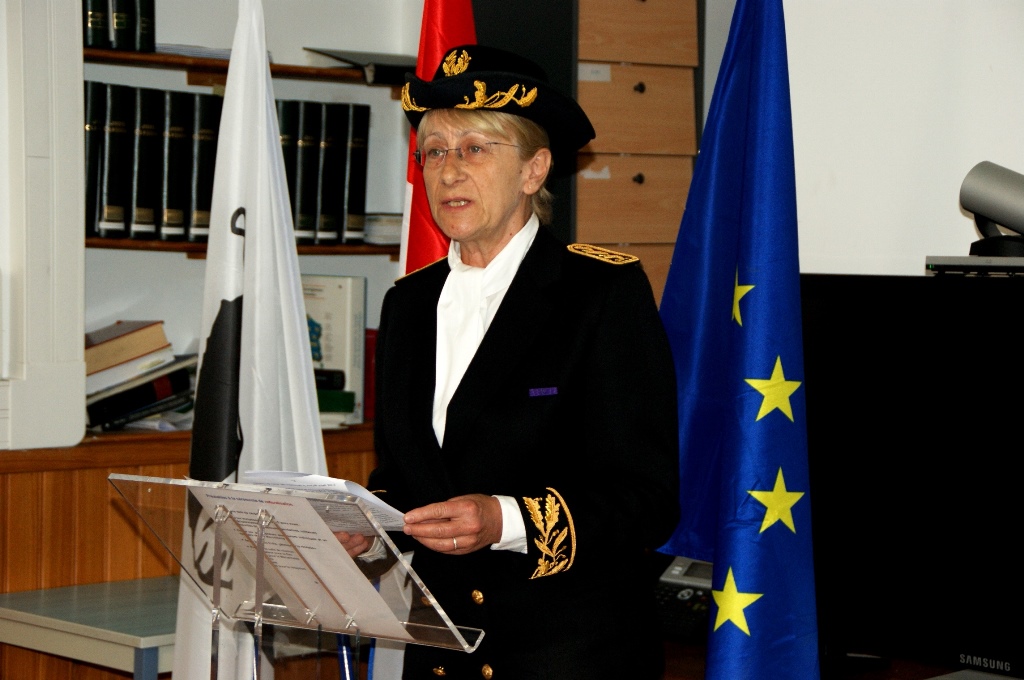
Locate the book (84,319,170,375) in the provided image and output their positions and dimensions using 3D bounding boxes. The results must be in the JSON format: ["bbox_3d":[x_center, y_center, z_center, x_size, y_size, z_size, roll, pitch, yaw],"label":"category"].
[{"bbox_3d":[-0.820,0.020,5.055,0.230,0.049,0.163,-24,17,-38],"label":"book"}]

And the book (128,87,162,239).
[{"bbox_3d":[-0.799,-0.350,5.120,0.225,0.297,0.066,3,1,43],"label":"book"}]

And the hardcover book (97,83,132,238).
[{"bbox_3d":[-0.850,-0.350,5.066,0.225,0.297,0.066,3,1,43],"label":"hardcover book"}]

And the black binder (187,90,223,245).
[{"bbox_3d":[-0.696,-0.349,5.229,0.225,0.297,0.066,3,1,43],"label":"black binder"}]

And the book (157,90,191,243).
[{"bbox_3d":[-0.748,-0.350,5.175,0.225,0.297,0.066,3,1,43],"label":"book"}]

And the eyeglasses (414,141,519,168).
[{"bbox_3d":[-0.039,-0.235,3.304,0.136,0.040,0.142,-3,-1,41],"label":"eyeglasses"}]

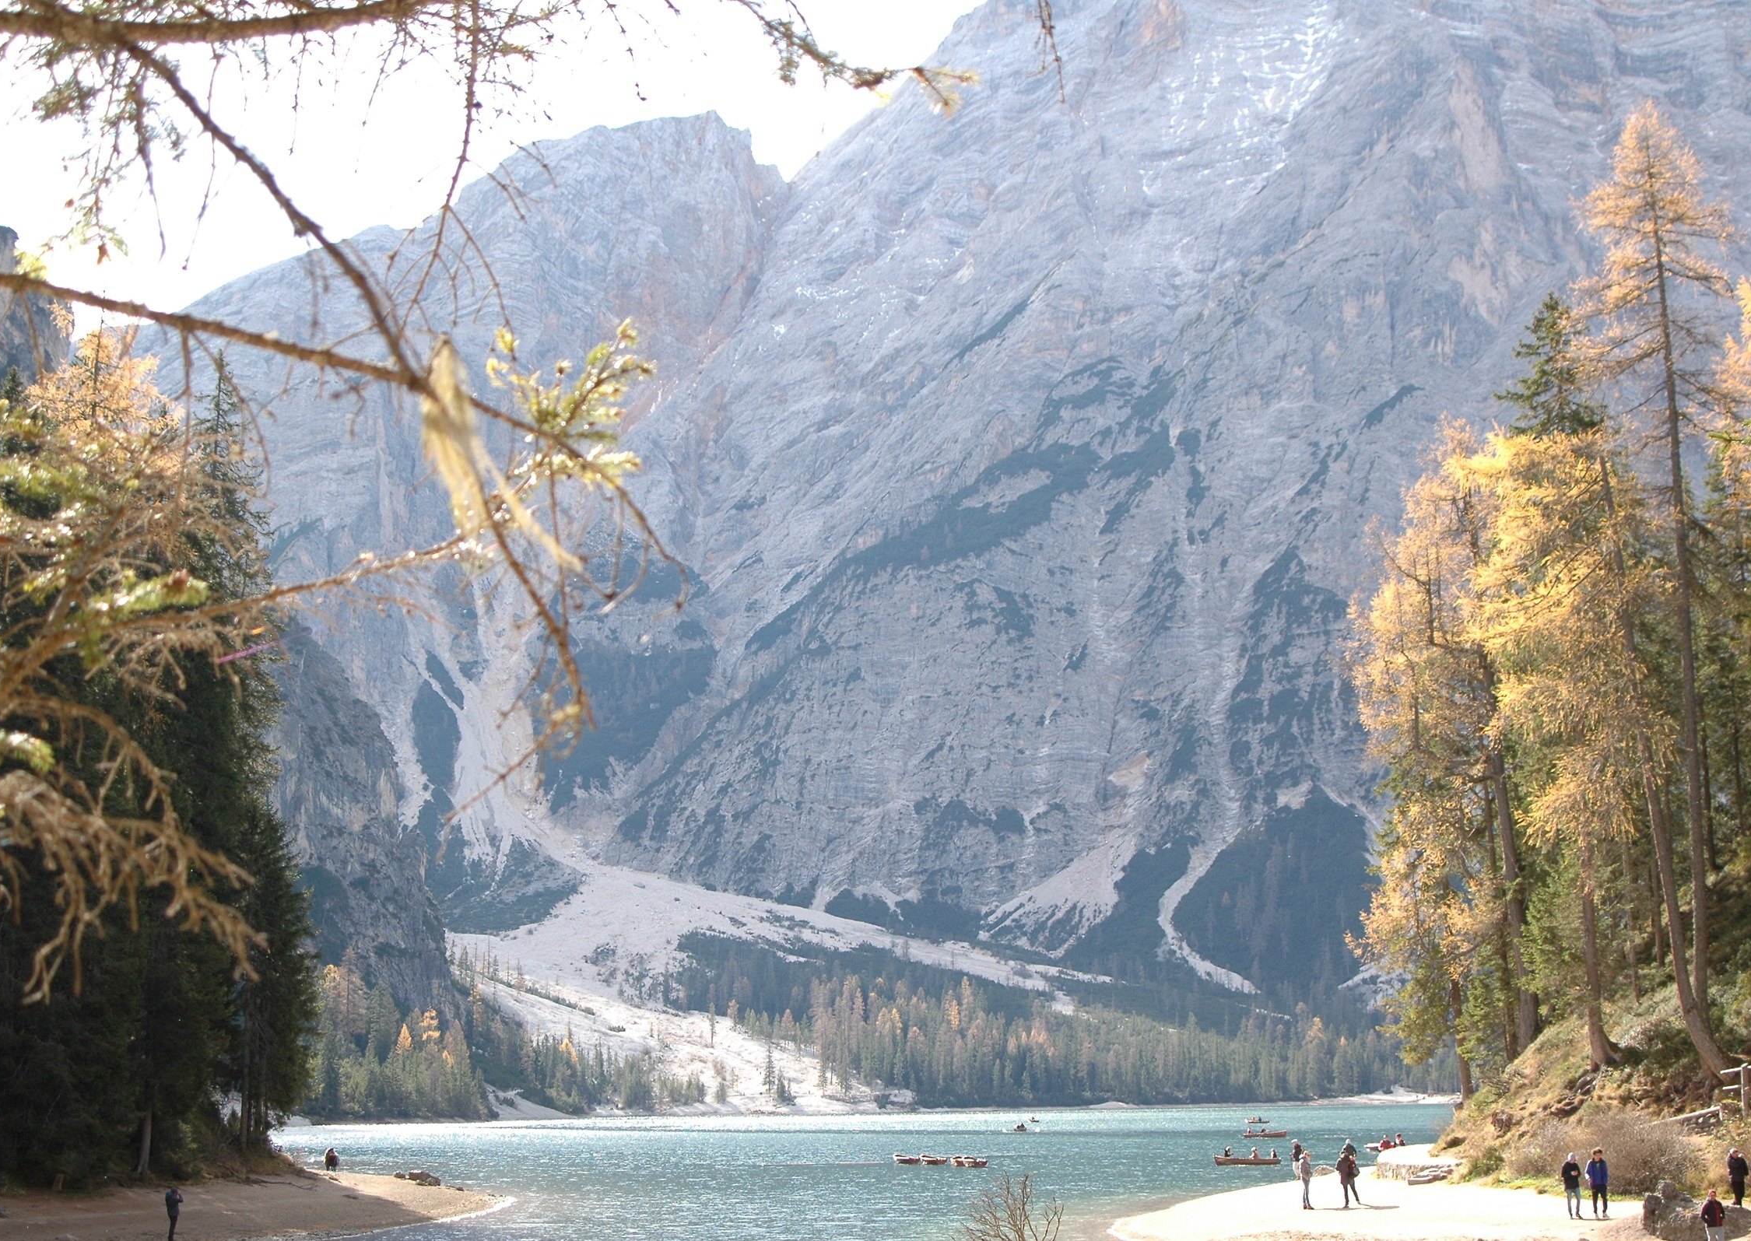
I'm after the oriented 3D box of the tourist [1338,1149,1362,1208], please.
[{"bbox_3d":[13.897,16.415,79.146,0.600,1.696,0.500,-1,-10,5],"label":"tourist"}]

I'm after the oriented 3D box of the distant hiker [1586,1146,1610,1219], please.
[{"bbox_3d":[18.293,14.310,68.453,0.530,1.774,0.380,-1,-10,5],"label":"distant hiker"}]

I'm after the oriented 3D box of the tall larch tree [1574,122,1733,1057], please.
[{"bbox_3d":[25.900,-1.491,87.549,5.400,32.010,5.400,0,-10,0],"label":"tall larch tree"}]

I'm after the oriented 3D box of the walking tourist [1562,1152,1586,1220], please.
[{"bbox_3d":[17.665,14.366,68.442,0.470,1.654,0.380,3,-10,-18],"label":"walking tourist"}]

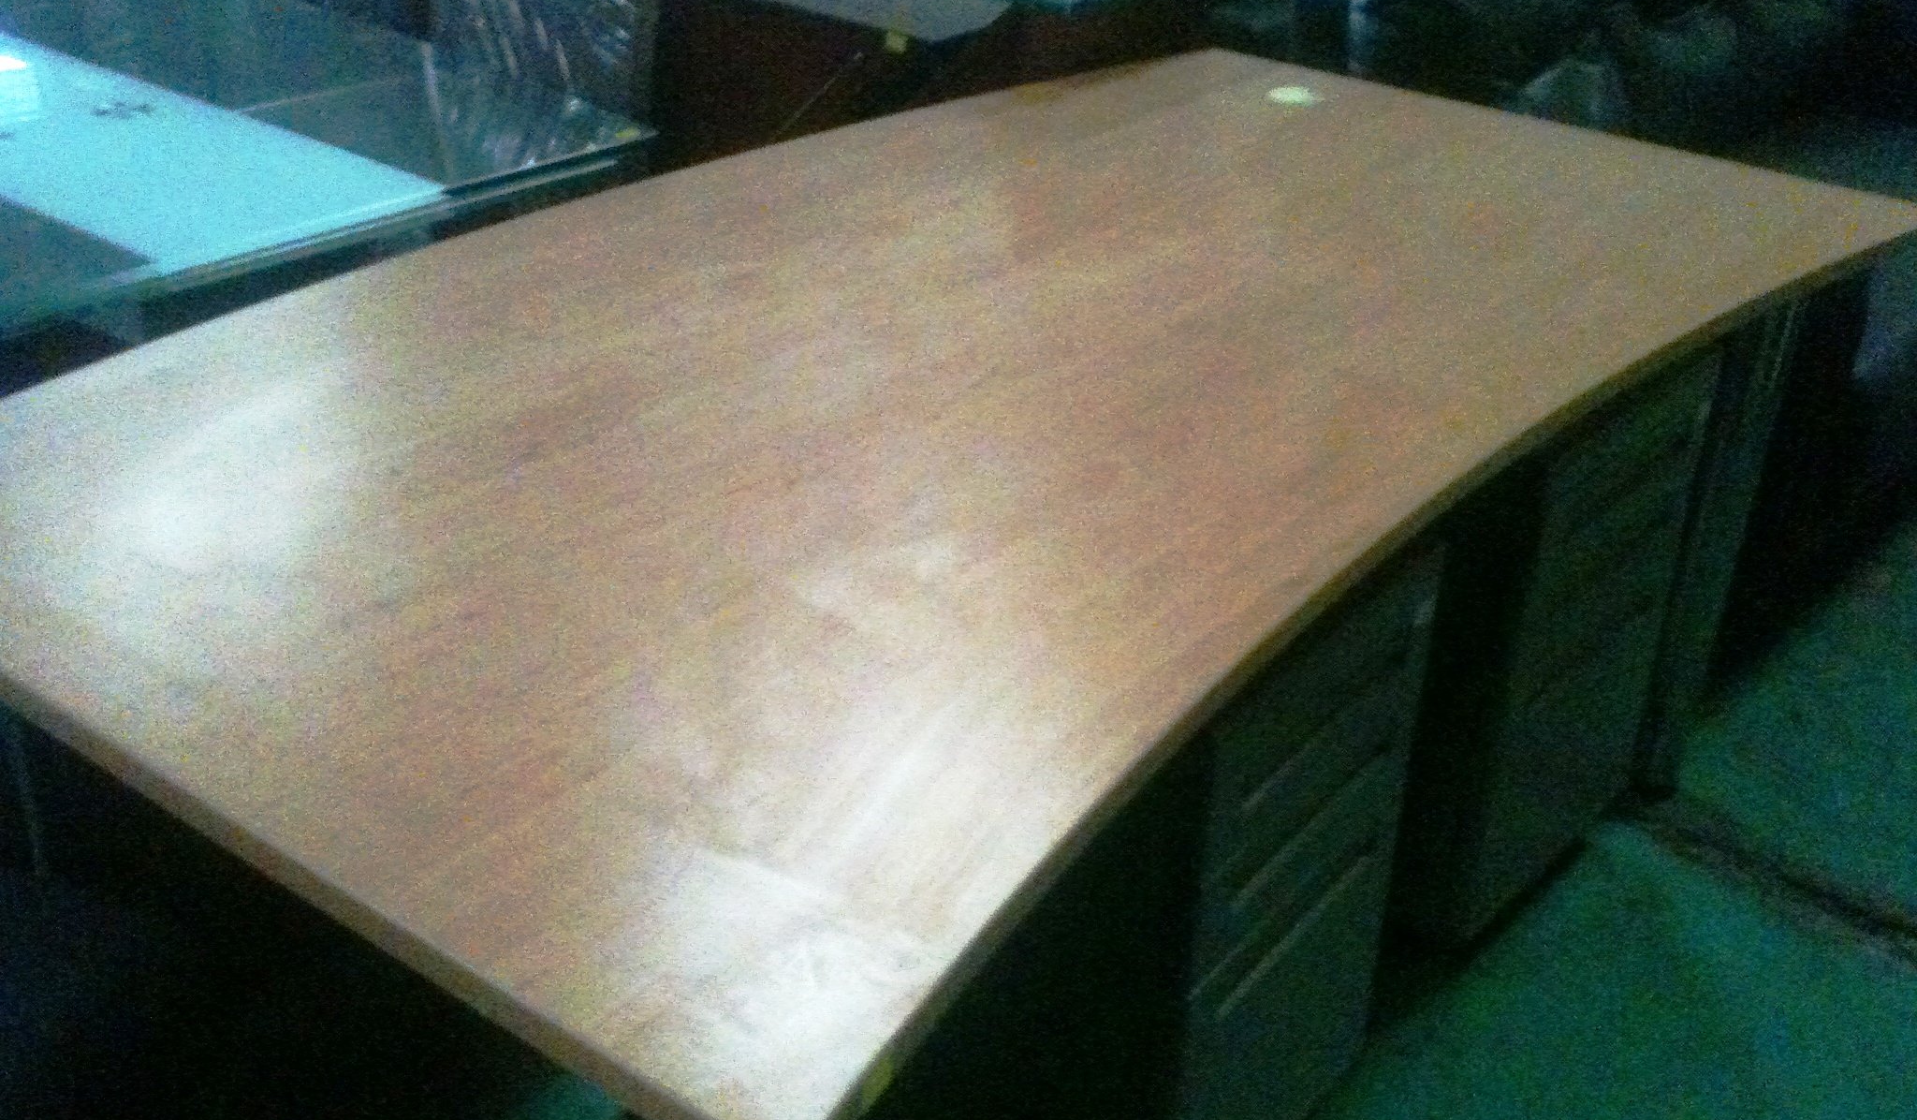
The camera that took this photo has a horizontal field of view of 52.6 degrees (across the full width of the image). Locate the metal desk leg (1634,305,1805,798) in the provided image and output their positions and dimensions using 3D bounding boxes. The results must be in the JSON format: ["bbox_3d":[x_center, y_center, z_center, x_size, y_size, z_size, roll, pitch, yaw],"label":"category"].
[{"bbox_3d":[0.887,-0.046,2.260,0.060,0.710,0.060,21,32,32],"label":"metal desk leg"}]

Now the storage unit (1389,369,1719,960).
[{"bbox_3d":[0.507,0.019,2.244,0.500,0.606,0.388,25,37,35],"label":"storage unit"}]

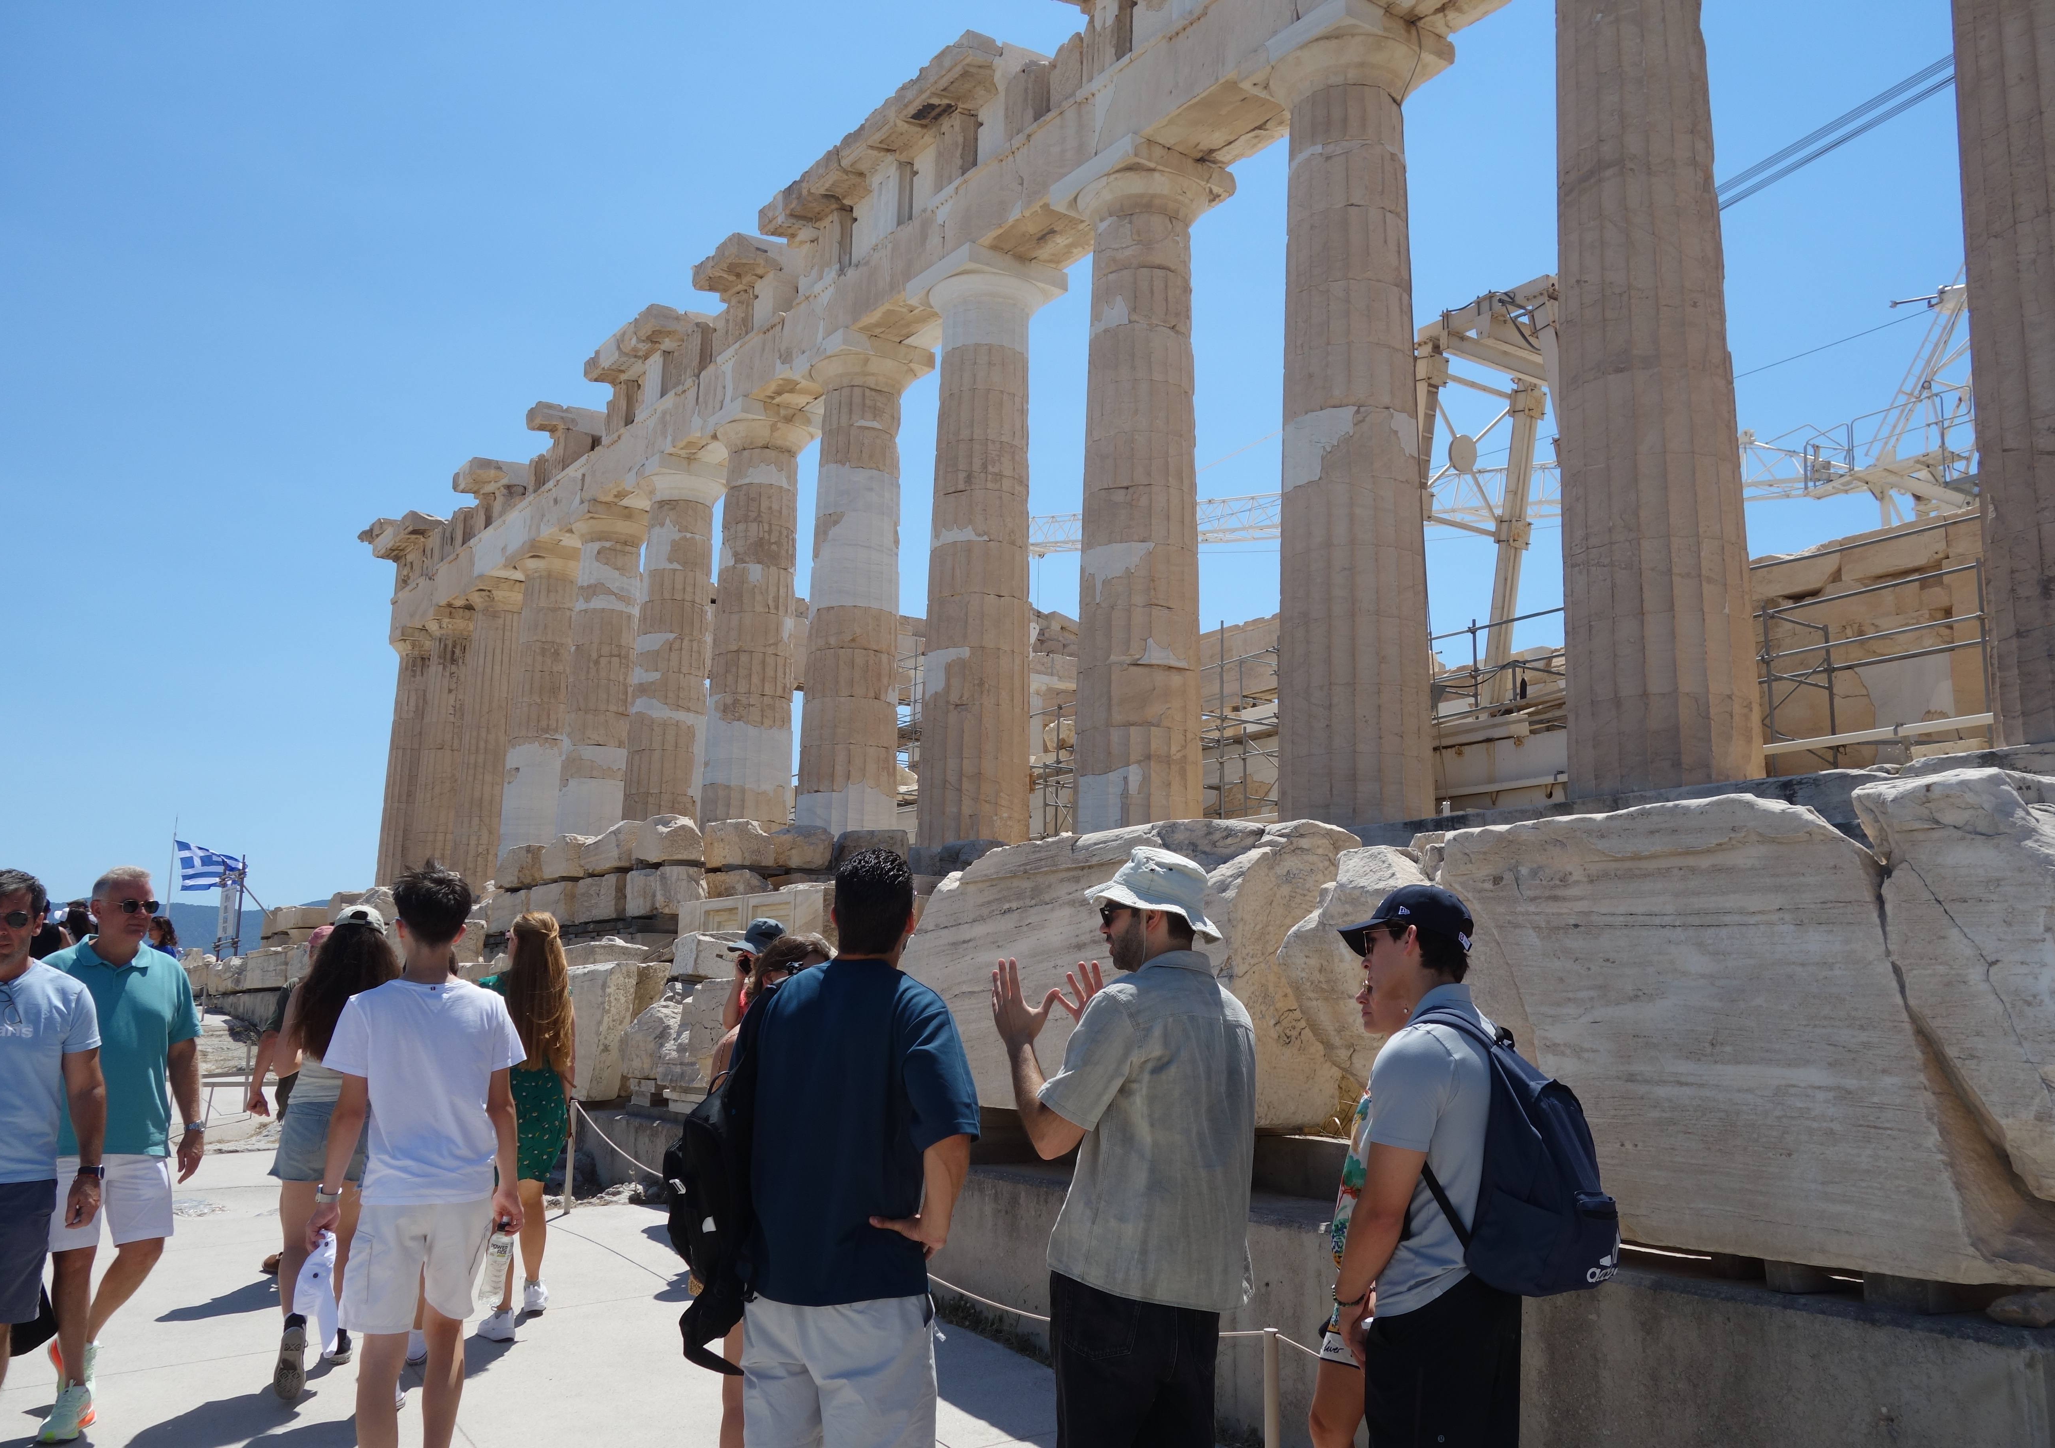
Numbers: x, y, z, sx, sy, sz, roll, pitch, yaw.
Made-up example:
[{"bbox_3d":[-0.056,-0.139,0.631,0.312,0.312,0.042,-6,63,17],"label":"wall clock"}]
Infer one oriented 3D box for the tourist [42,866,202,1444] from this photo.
[{"bbox_3d":[-3.013,1.419,5.580,0.560,1.770,0.600,5,-11,-21],"label":"tourist"}]

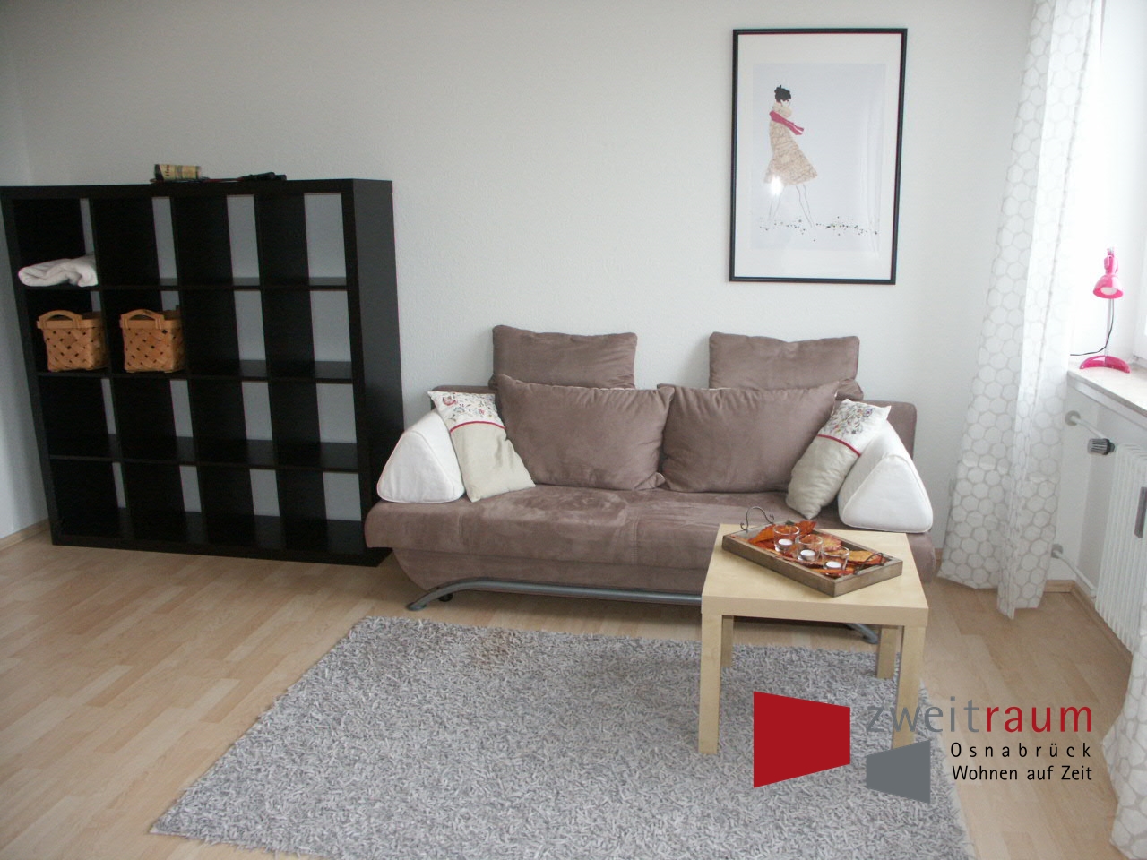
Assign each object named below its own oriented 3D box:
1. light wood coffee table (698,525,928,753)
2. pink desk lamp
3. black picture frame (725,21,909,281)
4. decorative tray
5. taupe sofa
[{"bbox_3d":[0.656,0.583,2.605,0.550,0.450,0.550,2,14,12],"label":"light wood coffee table"},{"bbox_3d":[1.663,-0.369,2.866,0.160,0.395,0.170,7,15,30],"label":"pink desk lamp"},{"bbox_3d":[0.909,-1.017,3.485,0.620,0.920,0.025,2,14,10],"label":"black picture frame"},{"bbox_3d":[0.650,0.318,2.552,0.262,0.095,0.420,-9,16,-31],"label":"decorative tray"},{"bbox_3d":[0.274,0.150,3.381,1.920,0.940,0.870,2,14,11],"label":"taupe sofa"}]

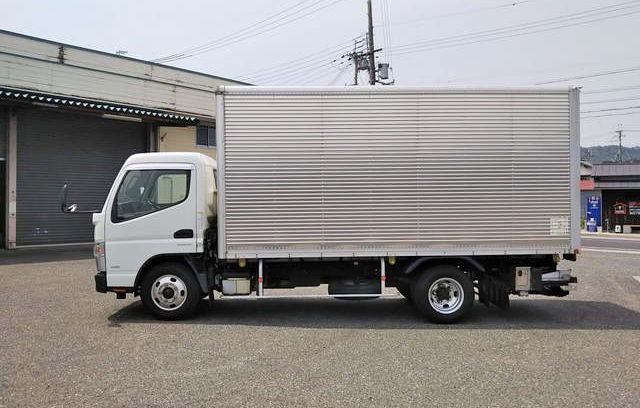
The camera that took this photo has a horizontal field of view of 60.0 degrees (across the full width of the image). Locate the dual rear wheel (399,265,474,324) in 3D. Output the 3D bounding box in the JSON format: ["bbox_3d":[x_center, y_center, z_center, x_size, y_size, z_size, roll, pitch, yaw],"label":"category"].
[{"bbox_3d":[1.545,1.113,7.010,0.720,0.720,0.460,1,0,-2],"label":"dual rear wheel"}]

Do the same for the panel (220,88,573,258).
[{"bbox_3d":[0.946,-0.376,6.710,4.270,2.050,0.080,-1,0,-2],"label":"panel"}]

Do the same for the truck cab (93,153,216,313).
[{"bbox_3d":[-2.160,0.285,7.570,1.620,1.920,1.760,-1,0,-2],"label":"truck cab"}]

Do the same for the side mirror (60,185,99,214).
[{"bbox_3d":[-2.860,-0.055,6.600,0.420,0.360,0.240,1,0,-2],"label":"side mirror"}]

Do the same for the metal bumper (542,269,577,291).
[{"bbox_3d":[2.985,0.945,7.720,0.420,0.280,1.600,1,0,-2],"label":"metal bumper"}]

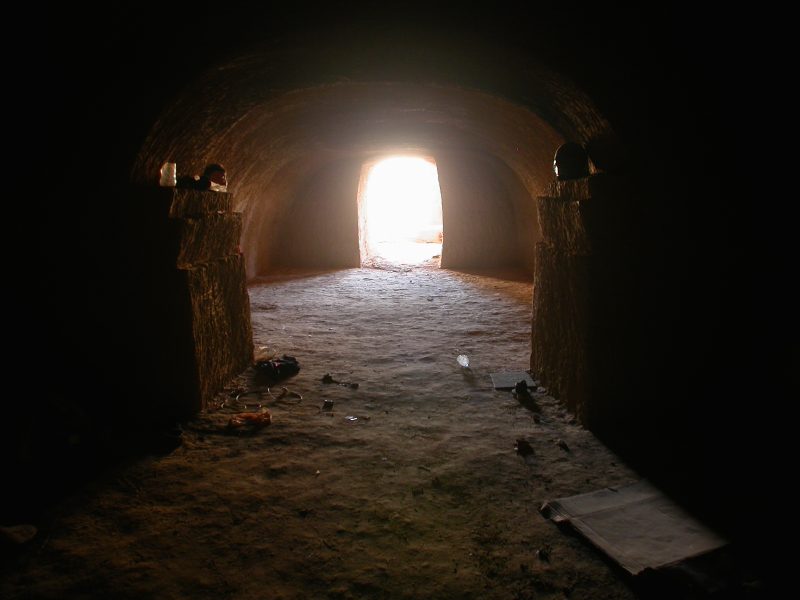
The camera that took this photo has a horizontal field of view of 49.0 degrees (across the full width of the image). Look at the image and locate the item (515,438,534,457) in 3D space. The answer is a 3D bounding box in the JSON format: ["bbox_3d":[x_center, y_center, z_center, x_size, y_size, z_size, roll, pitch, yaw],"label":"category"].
[{"bbox_3d":[0.684,0.809,4.861,0.105,0.070,0.100,0,7,0],"label":"item"}]

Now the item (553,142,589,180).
[{"bbox_3d":[1.149,-0.930,5.900,0.260,0.250,0.230,5,9,36],"label":"item"}]

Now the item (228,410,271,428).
[{"bbox_3d":[-0.927,0.728,5.482,0.280,0.075,0.150,1,7,7],"label":"item"}]

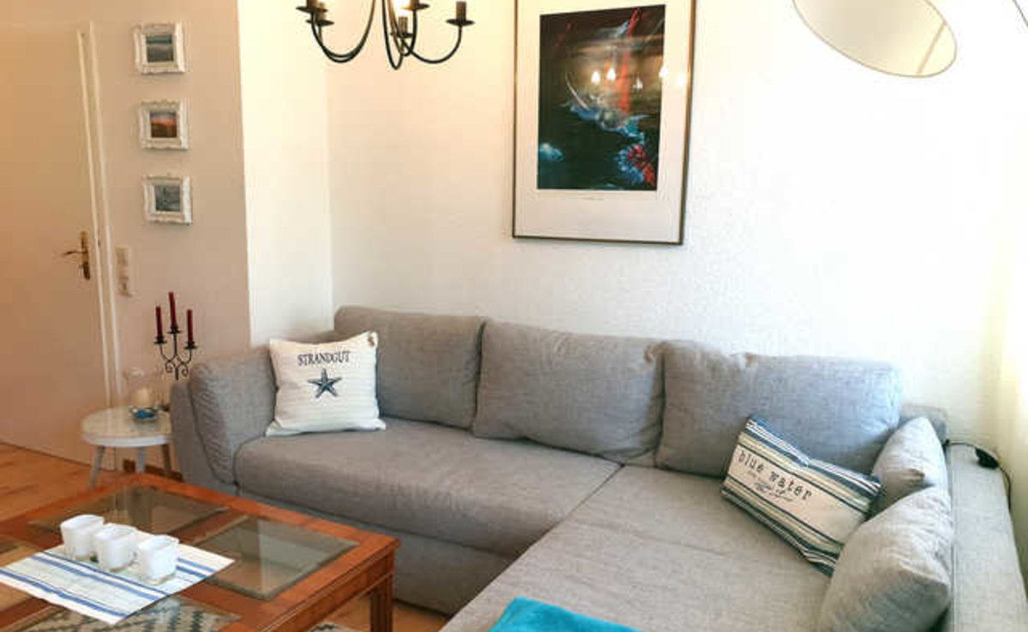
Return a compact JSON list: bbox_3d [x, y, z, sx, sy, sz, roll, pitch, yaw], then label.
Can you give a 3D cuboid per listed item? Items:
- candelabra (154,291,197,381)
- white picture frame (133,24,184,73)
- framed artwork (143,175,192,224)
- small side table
[{"bbox_3d":[-1.388,0.154,3.173,0.245,0.510,0.110,6,11,25],"label":"candelabra"},{"bbox_3d":[-1.440,-1.088,3.135,0.230,0.195,0.028,5,10,24],"label":"white picture frame"},{"bbox_3d":[-1.456,-0.489,3.245,0.240,0.194,0.028,6,11,25],"label":"framed artwork"},{"bbox_3d":[-1.497,0.622,3.182,0.500,0.420,0.500,6,11,25],"label":"small side table"}]

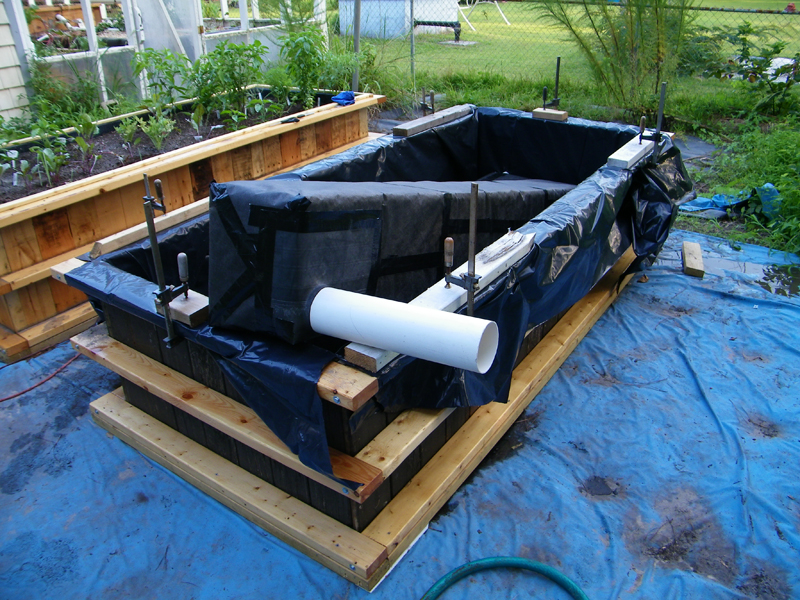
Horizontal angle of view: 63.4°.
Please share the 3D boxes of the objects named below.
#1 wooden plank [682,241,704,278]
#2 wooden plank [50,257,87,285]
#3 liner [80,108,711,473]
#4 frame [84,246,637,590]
[{"bbox_3d":[1.466,-0.203,3.240,0.087,0.039,0.305,7,31,17],"label":"wooden plank"},{"bbox_3d":[-1.044,-0.088,2.073,0.100,0.040,0.090,18,35,31],"label":"wooden plank"},{"bbox_3d":[0.177,-0.188,2.694,1.340,0.590,2.480,18,35,31],"label":"liner"},{"bbox_3d":[0.127,0.050,2.850,1.240,0.084,2.460,18,35,31],"label":"frame"}]

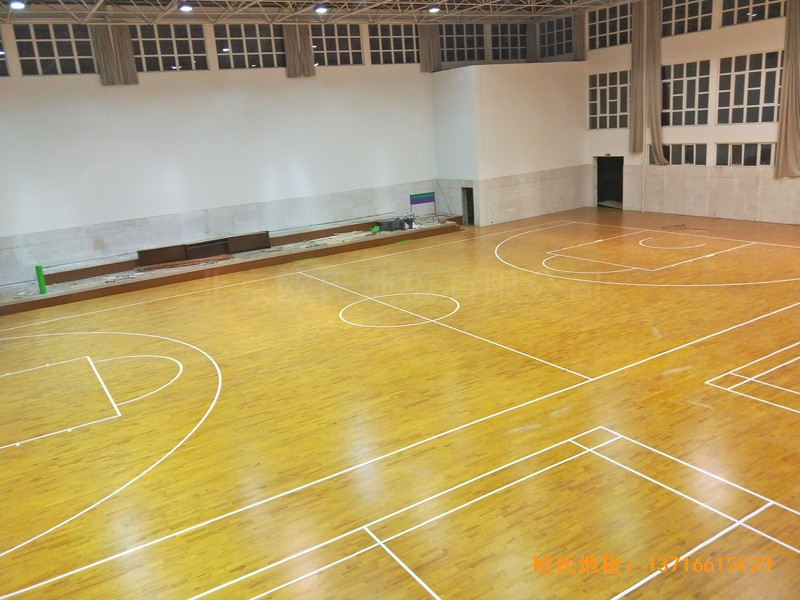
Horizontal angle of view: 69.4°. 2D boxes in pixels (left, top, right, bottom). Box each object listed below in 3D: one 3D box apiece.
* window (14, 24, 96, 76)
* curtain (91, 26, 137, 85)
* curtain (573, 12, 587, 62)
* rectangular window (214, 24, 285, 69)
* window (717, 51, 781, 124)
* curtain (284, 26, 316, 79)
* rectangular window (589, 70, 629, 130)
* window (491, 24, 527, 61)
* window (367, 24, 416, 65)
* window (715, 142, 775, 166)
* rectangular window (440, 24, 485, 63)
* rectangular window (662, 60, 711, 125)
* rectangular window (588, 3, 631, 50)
[{"bbox_3d":[-13.470,-9.861,22.767,2.684,1.905,0.120,-13,17,-28],"label":"window"},{"bbox_3d":[-11.340,-9.779,23.080,1.354,2.261,0.250,-14,19,-28],"label":"curtain"},{"bbox_3d":[9.474,-13.935,30.615,0.220,2.368,0.761,-14,19,-28],"label":"curtain"},{"bbox_3d":[-6.723,-11.573,26.357,3.239,1.916,0.120,-13,17,-28],"label":"rectangular window"},{"bbox_3d":[14.654,-8.813,24.167,0.150,2.722,2.631,-14,19,-28],"label":"window"},{"bbox_3d":[-4.739,-11.749,27.266,1.373,2.412,0.220,-13,17,-28],"label":"curtain"},{"bbox_3d":[10.961,-10.359,30.059,0.150,2.770,2.783,-14,19,-28],"label":"rectangular window"},{"bbox_3d":[6.300,-14.409,32.361,2.922,1.814,0.150,-14,19,-28],"label":"window"},{"bbox_3d":[-0.194,-12.929,29.245,2.970,1.821,0.150,-14,19,-28],"label":"window"},{"bbox_3d":[14.943,-6.272,24.890,0.150,0.994,2.761,-14,19,-28],"label":"window"},{"bbox_3d":[3.434,-14.147,31.762,3.110,1.940,0.120,-13,17,-28],"label":"rectangular window"},{"bbox_3d":[13.377,-9.724,27.443,0.120,2.818,2.799,-13,17,-28],"label":"rectangular window"},{"bbox_3d":[10.587,-13.675,29.020,0.150,1.793,2.780,-14,19,-28],"label":"rectangular window"}]

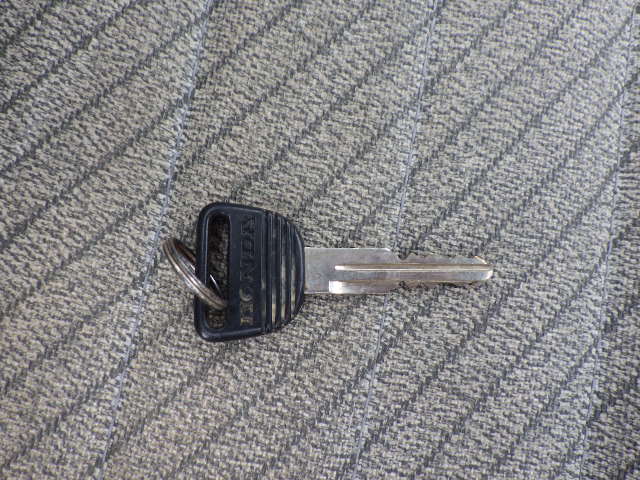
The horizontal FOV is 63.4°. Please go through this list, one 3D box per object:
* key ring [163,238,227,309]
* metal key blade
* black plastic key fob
[{"bbox_3d":[-0.028,0.007,0.115,0.004,0.021,0.021,-43,90,-17],"label":"key ring"},{"bbox_3d":[0.020,0.008,0.129,0.048,0.002,0.011,0,83,-8],"label":"metal key blade"},{"bbox_3d":[-0.016,0.007,0.123,0.026,0.006,0.033,0,83,-8],"label":"black plastic key fob"}]

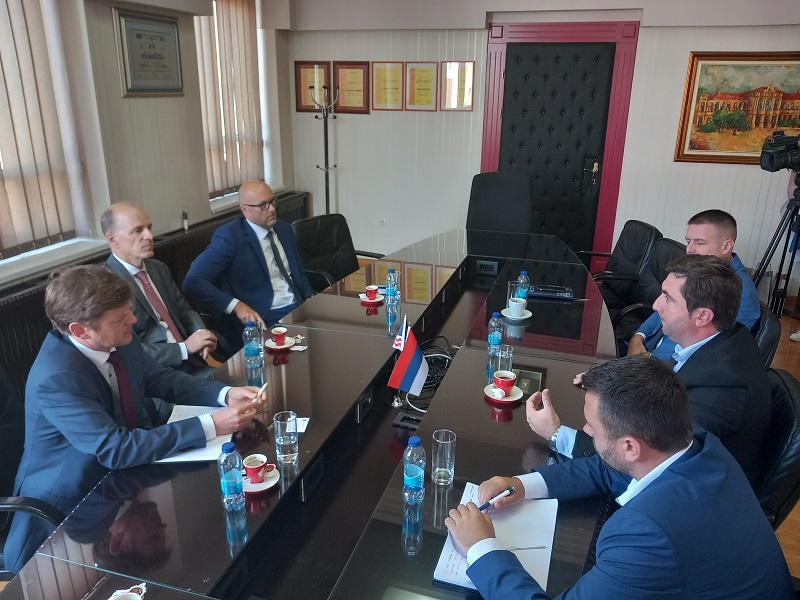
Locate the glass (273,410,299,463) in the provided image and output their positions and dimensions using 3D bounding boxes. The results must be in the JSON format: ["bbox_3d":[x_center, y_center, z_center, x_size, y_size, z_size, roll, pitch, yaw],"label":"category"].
[{"bbox_3d":[-0.293,0.356,1.617,0.060,0.120,0.060,1,19,0],"label":"glass"}]

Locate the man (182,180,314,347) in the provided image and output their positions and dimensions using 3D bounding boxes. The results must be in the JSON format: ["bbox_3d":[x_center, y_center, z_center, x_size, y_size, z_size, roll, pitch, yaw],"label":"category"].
[{"bbox_3d":[-0.589,0.094,3.032,0.780,1.300,0.650,17,25,40],"label":"man"}]

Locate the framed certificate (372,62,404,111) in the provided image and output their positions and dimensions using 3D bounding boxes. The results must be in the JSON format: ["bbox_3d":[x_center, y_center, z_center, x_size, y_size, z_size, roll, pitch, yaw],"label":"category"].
[{"bbox_3d":[-0.112,-1.943,5.681,0.303,0.417,0.020,6,19,15],"label":"framed certificate"}]

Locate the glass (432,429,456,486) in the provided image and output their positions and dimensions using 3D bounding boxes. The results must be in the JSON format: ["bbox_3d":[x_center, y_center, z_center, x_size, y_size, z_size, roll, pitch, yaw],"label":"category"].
[{"bbox_3d":[0.105,0.374,1.481,0.056,0.122,0.056,1,19,0],"label":"glass"}]

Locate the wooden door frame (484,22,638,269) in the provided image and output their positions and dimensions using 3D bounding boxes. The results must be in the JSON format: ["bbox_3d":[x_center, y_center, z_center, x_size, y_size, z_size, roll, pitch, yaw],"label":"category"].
[{"bbox_3d":[1.309,-1.191,5.450,1.208,2.263,0.140,6,19,15],"label":"wooden door frame"}]

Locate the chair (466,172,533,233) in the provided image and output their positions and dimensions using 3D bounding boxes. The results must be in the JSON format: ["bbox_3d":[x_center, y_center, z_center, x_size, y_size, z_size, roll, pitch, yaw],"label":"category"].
[{"bbox_3d":[0.708,-0.329,4.613,0.620,1.170,0.660,6,19,15],"label":"chair"}]

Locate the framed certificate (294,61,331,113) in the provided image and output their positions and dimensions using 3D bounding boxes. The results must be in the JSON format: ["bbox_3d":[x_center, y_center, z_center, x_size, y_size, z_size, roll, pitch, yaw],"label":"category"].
[{"bbox_3d":[-0.824,-2.004,5.877,0.355,0.453,0.025,6,19,15],"label":"framed certificate"}]

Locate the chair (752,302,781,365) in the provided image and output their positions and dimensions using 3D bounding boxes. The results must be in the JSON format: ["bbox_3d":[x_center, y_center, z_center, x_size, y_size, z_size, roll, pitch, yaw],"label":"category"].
[{"bbox_3d":[1.253,0.420,2.566,0.620,0.900,0.600,5,19,11],"label":"chair"}]

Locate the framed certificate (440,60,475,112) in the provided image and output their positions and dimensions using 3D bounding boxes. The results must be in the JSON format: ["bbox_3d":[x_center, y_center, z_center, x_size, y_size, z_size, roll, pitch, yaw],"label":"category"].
[{"bbox_3d":[0.478,-1.776,5.213,0.284,0.396,0.020,7,20,17],"label":"framed certificate"}]

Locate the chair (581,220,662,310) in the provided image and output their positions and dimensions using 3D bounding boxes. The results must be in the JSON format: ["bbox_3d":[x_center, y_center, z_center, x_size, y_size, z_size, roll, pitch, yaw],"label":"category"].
[{"bbox_3d":[1.297,-0.002,3.796,0.620,0.900,0.600,2,19,5],"label":"chair"}]

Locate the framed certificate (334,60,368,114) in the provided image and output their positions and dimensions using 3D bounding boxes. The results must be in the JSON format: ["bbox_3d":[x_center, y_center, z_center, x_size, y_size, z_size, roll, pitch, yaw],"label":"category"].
[{"bbox_3d":[-0.427,-1.862,5.492,0.339,0.433,0.025,7,20,17],"label":"framed certificate"}]

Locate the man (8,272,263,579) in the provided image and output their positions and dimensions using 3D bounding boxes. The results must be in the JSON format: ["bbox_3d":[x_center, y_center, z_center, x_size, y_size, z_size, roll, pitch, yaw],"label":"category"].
[{"bbox_3d":[-0.809,0.525,1.699,0.820,1.210,0.580,-2,19,-9],"label":"man"}]

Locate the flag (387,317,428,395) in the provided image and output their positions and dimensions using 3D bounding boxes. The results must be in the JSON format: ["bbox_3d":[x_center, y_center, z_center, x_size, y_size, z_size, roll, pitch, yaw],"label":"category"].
[{"bbox_3d":[0.030,0.208,2.180,0.150,0.270,0.060,1,19,0],"label":"flag"}]

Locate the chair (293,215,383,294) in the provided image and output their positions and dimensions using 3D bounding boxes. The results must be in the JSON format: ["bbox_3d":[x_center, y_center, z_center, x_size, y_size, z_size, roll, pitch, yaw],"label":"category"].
[{"bbox_3d":[-0.357,-0.009,3.749,0.620,0.900,0.600,10,21,25],"label":"chair"}]

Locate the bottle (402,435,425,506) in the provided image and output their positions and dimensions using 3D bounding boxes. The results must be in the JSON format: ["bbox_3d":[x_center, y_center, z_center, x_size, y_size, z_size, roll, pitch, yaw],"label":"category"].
[{"bbox_3d":[0.034,0.395,1.451,0.052,0.162,0.052,1,19,0],"label":"bottle"}]

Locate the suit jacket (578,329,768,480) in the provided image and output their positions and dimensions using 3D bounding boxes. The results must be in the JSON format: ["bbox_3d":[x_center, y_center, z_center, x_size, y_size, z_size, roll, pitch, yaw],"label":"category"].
[{"bbox_3d":[0.817,0.367,1.848,0.550,0.650,0.560,6,19,15],"label":"suit jacket"}]

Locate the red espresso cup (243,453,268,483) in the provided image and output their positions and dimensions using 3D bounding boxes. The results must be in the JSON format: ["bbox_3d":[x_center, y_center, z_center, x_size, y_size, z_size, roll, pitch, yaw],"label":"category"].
[{"bbox_3d":[-0.341,0.415,1.523,0.077,0.053,0.058,-2,19,-8],"label":"red espresso cup"}]

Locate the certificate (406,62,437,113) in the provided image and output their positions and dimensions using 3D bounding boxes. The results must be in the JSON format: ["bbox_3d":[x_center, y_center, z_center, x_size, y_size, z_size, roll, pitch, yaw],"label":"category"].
[{"bbox_3d":[0.193,-1.909,5.598,0.301,0.418,0.020,6,19,15],"label":"certificate"}]

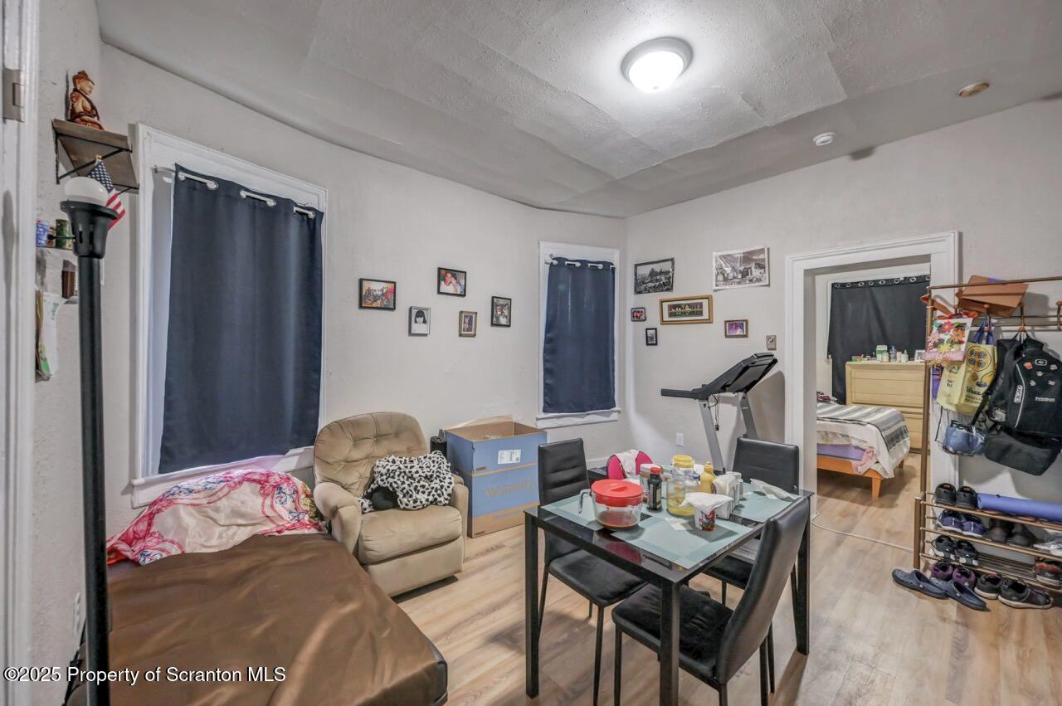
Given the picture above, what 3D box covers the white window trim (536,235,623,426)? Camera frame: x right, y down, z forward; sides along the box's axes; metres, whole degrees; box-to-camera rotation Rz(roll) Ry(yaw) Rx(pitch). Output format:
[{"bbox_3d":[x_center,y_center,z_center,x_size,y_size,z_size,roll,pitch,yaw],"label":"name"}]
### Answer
[{"bbox_3d":[0.530,-0.189,4.315,0.970,1.870,0.100,0,0,-23],"label":"white window trim"}]

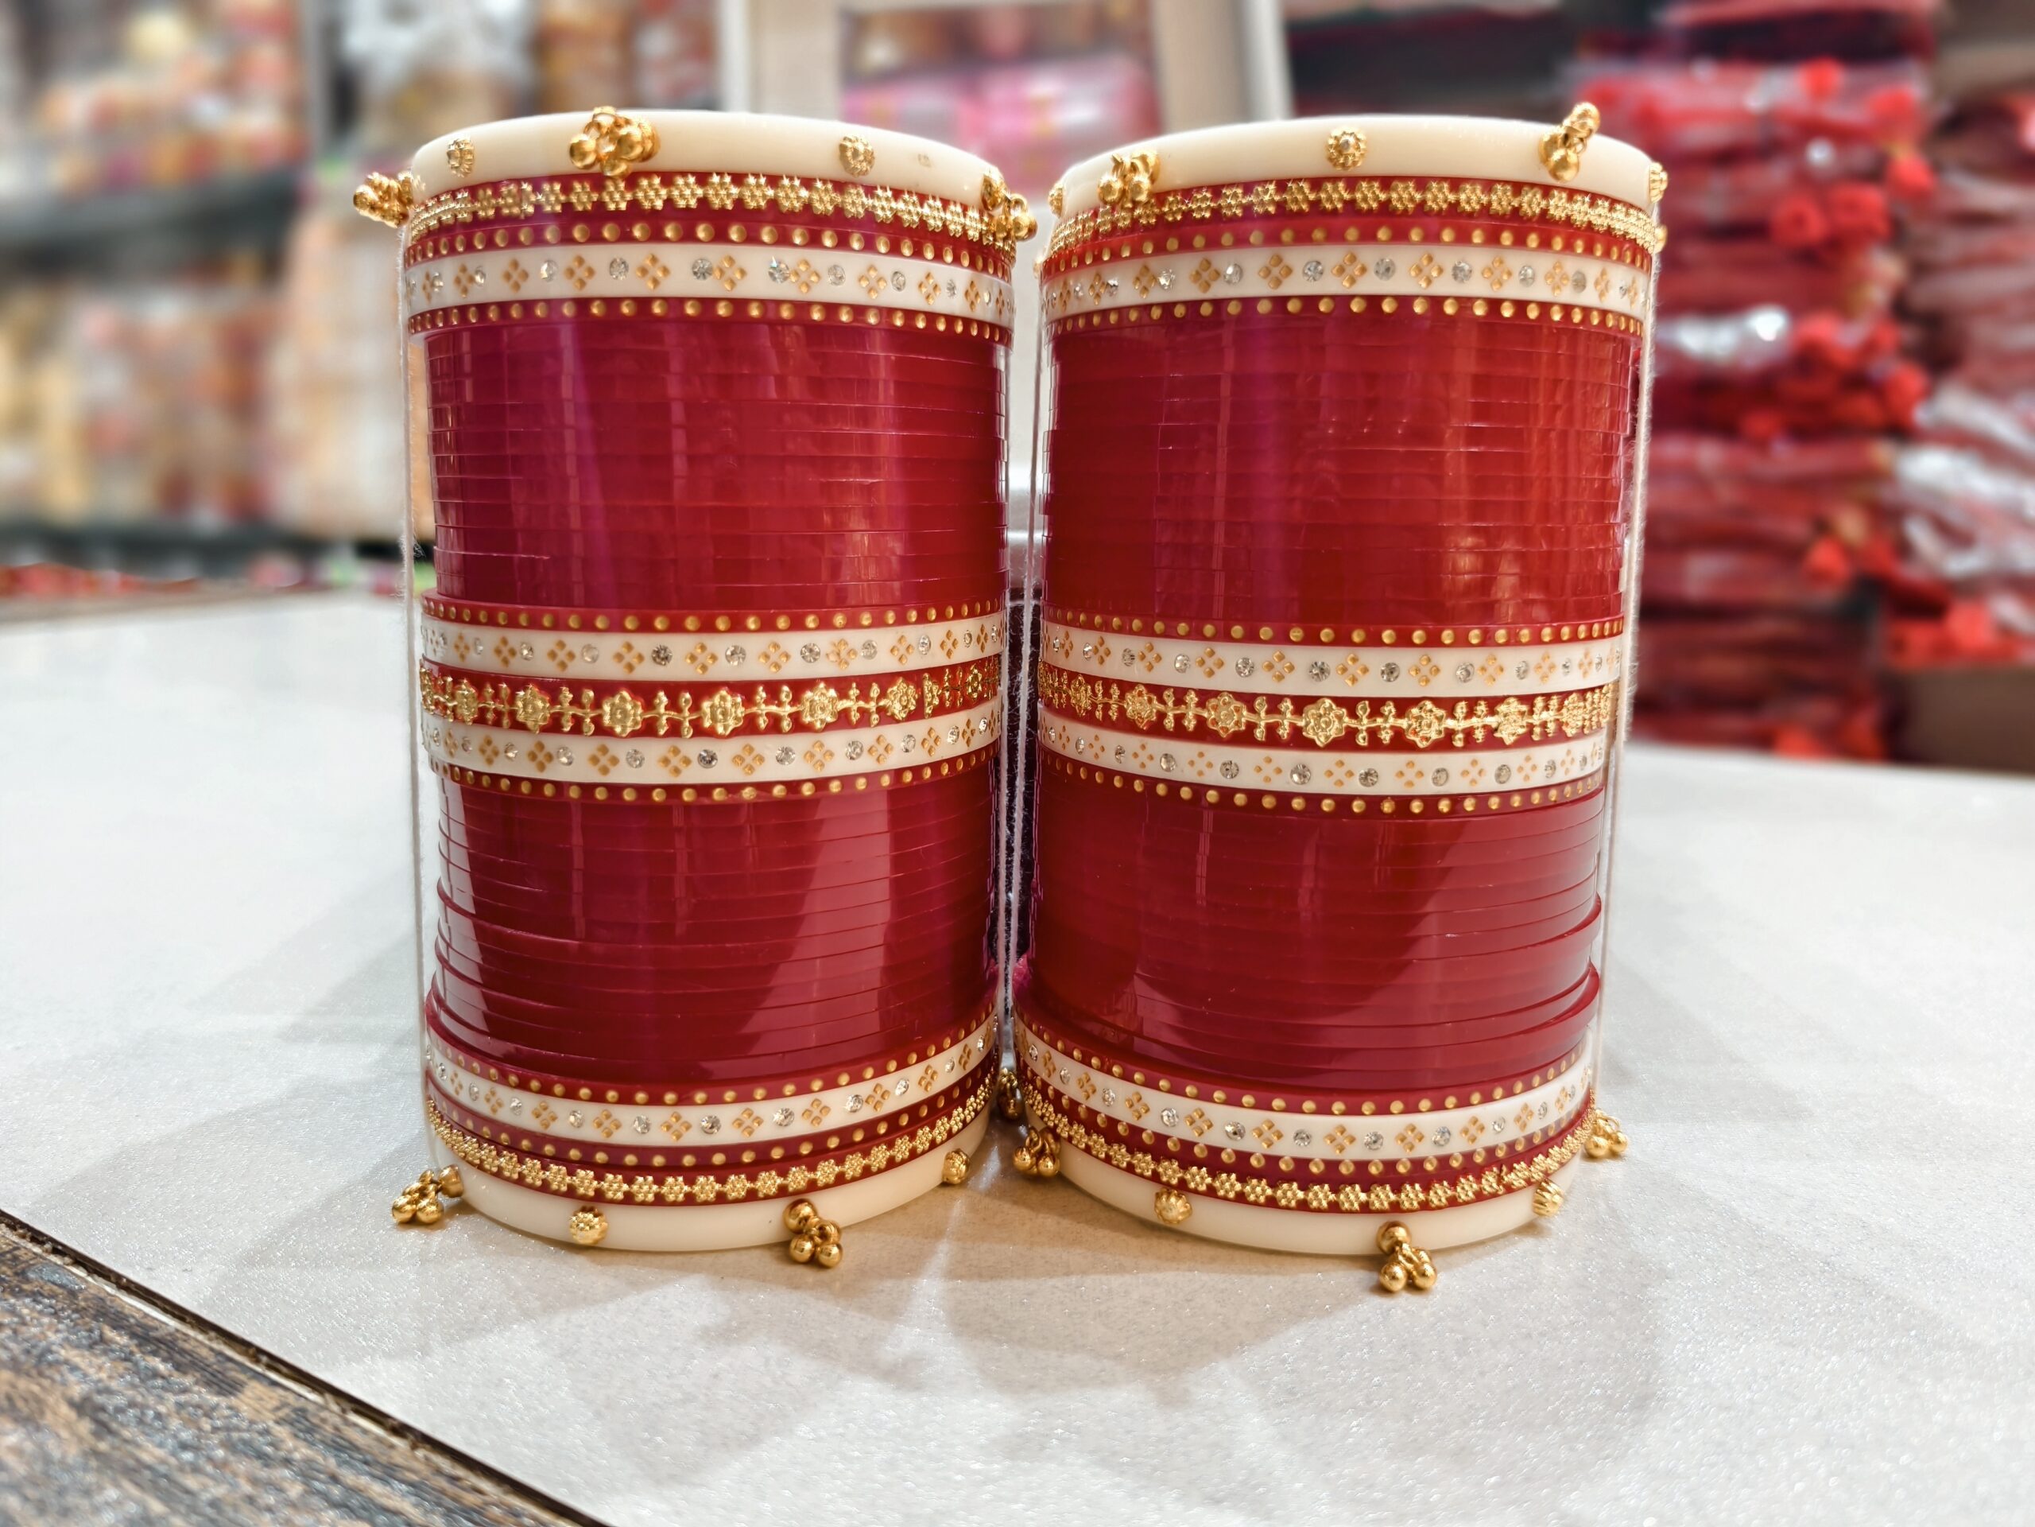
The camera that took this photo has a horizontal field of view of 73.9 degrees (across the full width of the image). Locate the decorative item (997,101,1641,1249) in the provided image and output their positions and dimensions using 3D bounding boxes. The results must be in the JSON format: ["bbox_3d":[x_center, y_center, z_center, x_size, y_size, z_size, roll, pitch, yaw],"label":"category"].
[{"bbox_3d":[0.038,-0.010,0.177,0.078,0.121,0.078,1,11,0],"label":"decorative item"}]

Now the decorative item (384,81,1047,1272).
[{"bbox_3d":[-0.039,-0.011,0.177,0.078,0.121,0.078,1,11,0],"label":"decorative item"}]

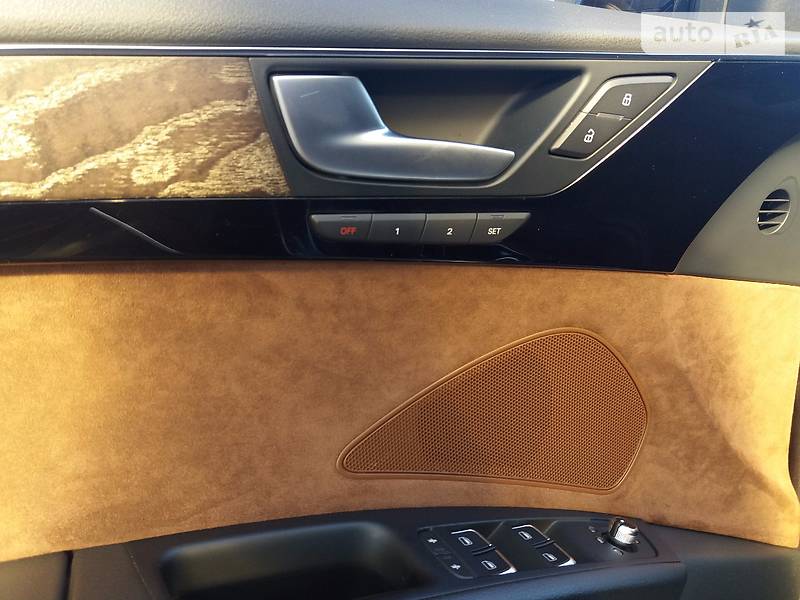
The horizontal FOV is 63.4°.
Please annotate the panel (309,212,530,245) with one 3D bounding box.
[{"bbox_3d":[0.013,-0.037,0.339,0.124,0.018,0.014,-3,9,-21],"label":"panel"}]

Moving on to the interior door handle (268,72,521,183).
[{"bbox_3d":[-0.002,-0.087,0.334,0.131,0.051,0.030,-3,9,-21],"label":"interior door handle"}]

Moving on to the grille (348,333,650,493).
[{"bbox_3d":[0.068,0.068,0.389,0.213,0.105,0.016,5,6,-24],"label":"grille"}]

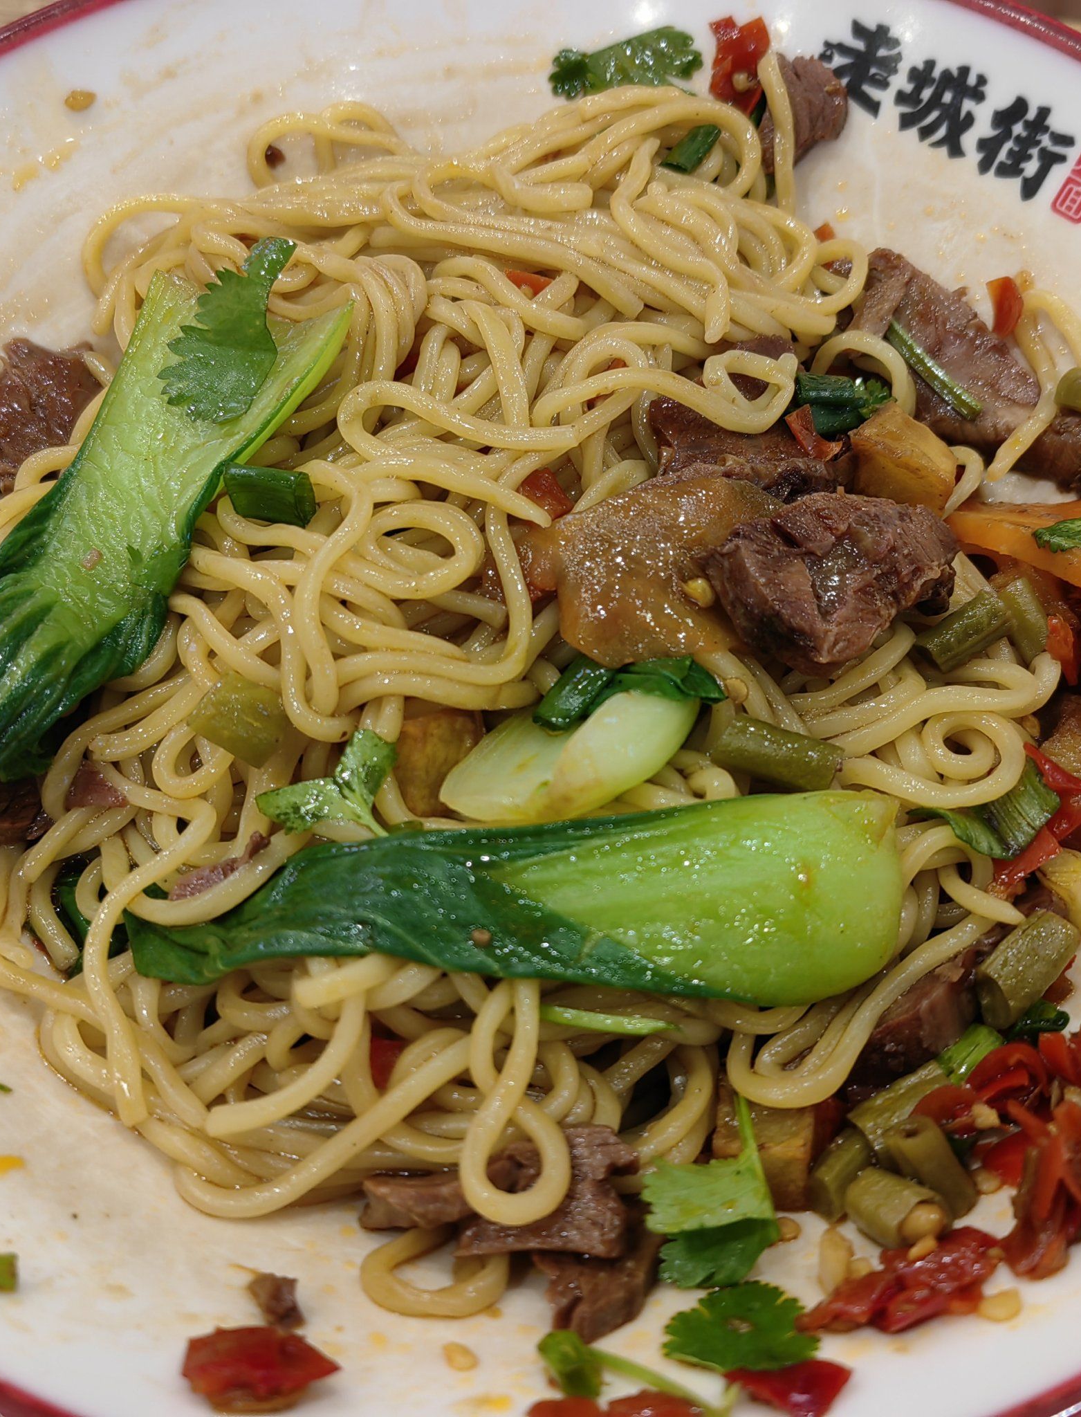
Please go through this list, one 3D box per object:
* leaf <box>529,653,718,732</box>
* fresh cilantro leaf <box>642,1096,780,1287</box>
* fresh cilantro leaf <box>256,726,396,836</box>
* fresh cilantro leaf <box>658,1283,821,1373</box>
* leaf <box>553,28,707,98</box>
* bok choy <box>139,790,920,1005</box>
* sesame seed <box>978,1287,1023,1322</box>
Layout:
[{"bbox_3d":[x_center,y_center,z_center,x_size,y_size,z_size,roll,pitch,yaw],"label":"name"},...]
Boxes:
[{"bbox_3d":[0.011,-0.002,0.178,0.024,0.007,0.008,3,58,1],"label":"leaf"},{"bbox_3d":[0.018,0.050,0.153,0.013,0.011,0.018,19,60,11],"label":"fresh cilantro leaf"},{"bbox_3d":[-0.025,0.009,0.172,0.017,0.007,0.010,-32,64,-19],"label":"fresh cilantro leaf"},{"bbox_3d":[0.019,0.060,0.142,0.015,0.003,0.009,-5,28,2],"label":"fresh cilantro leaf"},{"bbox_3d":[0.014,-0.110,0.251,0.025,0.005,0.011,-13,88,4],"label":"leaf"},{"bbox_3d":[-0.003,0.022,0.166,0.087,0.018,0.023,-3,58,2],"label":"bok choy"},{"bbox_3d":[0.044,0.057,0.142,0.004,0.002,0.003,-17,29,-8],"label":"sesame seed"}]

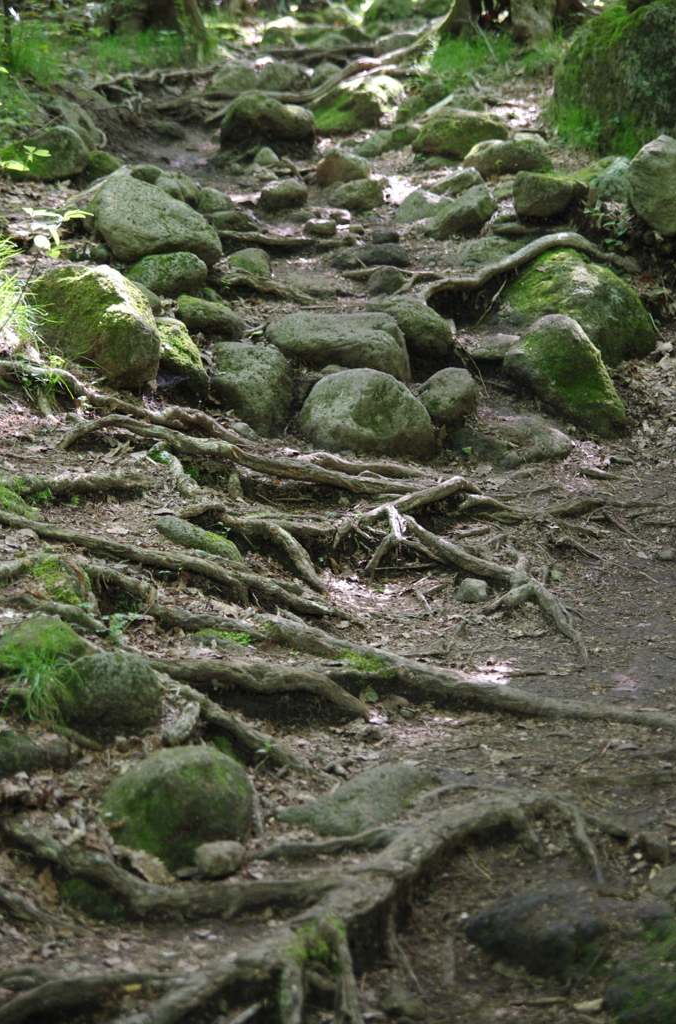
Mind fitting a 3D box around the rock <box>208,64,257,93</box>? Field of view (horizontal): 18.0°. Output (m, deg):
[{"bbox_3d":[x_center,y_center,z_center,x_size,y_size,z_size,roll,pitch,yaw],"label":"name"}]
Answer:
[{"bbox_3d":[-0.668,-2.747,13.500,0.317,0.171,0.253,0,11,0],"label":"rock"}]

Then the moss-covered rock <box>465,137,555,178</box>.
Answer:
[{"bbox_3d":[0.994,-2.080,12.500,0.528,0.221,0.380,0,9,0],"label":"moss-covered rock"}]

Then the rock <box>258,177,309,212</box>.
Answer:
[{"bbox_3d":[-0.297,-1.723,11.600,0.272,0.184,0.230,0,9,0],"label":"rock"}]

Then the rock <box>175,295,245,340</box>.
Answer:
[{"bbox_3d":[-0.577,-0.876,9.600,0.320,0.199,0.250,0,9,0],"label":"rock"}]

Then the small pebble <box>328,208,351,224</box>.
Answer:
[{"bbox_3d":[0.007,-1.373,9.900,0.100,0.070,0.090,0,7,0],"label":"small pebble"}]

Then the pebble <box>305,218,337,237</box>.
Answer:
[{"bbox_3d":[-0.076,-1.228,9.200,0.138,0.073,0.104,0,11,0],"label":"pebble"}]

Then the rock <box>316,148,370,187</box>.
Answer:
[{"bbox_3d":[0.027,-1.682,10.400,0.259,0.181,0.220,0,11,0],"label":"rock"}]

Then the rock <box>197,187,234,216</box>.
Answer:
[{"bbox_3d":[-0.627,-1.591,10.915,0.195,0.153,0.174,0,8,0],"label":"rock"}]

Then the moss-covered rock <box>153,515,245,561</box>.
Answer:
[{"bbox_3d":[-0.452,0.083,6.898,0.280,0.130,0.130,5,9,30],"label":"moss-covered rock"}]

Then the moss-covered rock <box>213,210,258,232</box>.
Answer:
[{"bbox_3d":[-0.471,-1.307,9.600,0.220,0.110,0.190,0,7,0],"label":"moss-covered rock"}]

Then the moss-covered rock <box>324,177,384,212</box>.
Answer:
[{"bbox_3d":[0.085,-1.641,11.014,0.310,0.185,0.230,0,8,0],"label":"moss-covered rock"}]

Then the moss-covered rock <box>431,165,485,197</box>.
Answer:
[{"bbox_3d":[0.629,-1.740,11.217,0.284,0.157,0.169,0,8,0],"label":"moss-covered rock"}]

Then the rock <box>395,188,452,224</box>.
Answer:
[{"bbox_3d":[0.406,-1.431,10.000,0.280,0.165,0.250,0,7,0],"label":"rock"}]

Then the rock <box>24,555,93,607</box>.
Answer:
[{"bbox_3d":[-0.627,0.154,4.800,0.150,0.105,0.140,0,7,0],"label":"rock"}]

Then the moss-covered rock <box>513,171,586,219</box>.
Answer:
[{"bbox_3d":[1.142,-1.714,11.500,0.399,0.258,0.320,0,9,0],"label":"moss-covered rock"}]

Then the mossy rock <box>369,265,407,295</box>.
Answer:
[{"bbox_3d":[0.194,-0.899,8.350,0.145,0.115,0.140,0,7,0],"label":"mossy rock"}]

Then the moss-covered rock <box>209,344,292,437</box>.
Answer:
[{"bbox_3d":[-0.258,-0.365,6.350,0.240,0.270,0.260,0,7,0],"label":"moss-covered rock"}]

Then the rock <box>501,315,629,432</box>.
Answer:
[{"bbox_3d":[0.689,-0.416,6.450,0.360,0.340,0.360,-3,10,-15],"label":"rock"}]

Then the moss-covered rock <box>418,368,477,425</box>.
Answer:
[{"bbox_3d":[0.332,-0.350,6.450,0.179,0.157,0.170,0,11,0],"label":"moss-covered rock"}]

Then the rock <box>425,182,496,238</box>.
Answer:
[{"bbox_3d":[0.529,-1.302,9.200,0.302,0.225,0.257,0,11,0],"label":"rock"}]

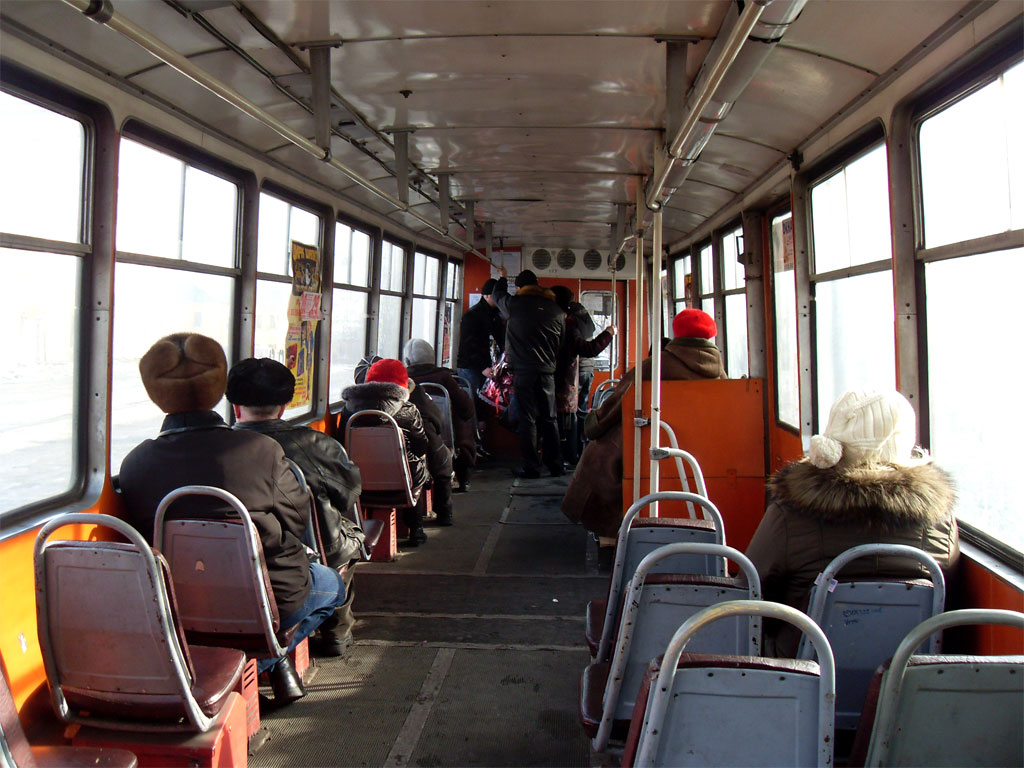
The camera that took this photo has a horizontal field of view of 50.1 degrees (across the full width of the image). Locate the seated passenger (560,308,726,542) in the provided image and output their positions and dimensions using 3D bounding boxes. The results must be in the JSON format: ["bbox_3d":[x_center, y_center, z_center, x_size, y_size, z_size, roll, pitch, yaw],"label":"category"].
[{"bbox_3d":[0.752,0.306,6.162,0.840,1.430,0.600,2,4,36],"label":"seated passenger"}]

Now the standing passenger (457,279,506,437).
[{"bbox_3d":[-0.324,-0.171,10.551,0.460,1.710,0.500,-1,4,-16],"label":"standing passenger"}]

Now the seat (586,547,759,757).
[{"bbox_3d":[0.378,0.601,2.676,0.400,0.525,0.490,0,3,4],"label":"seat"}]

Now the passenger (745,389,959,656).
[{"bbox_3d":[0.838,0.594,2.752,0.530,1.170,0.680,0,3,4],"label":"passenger"}]

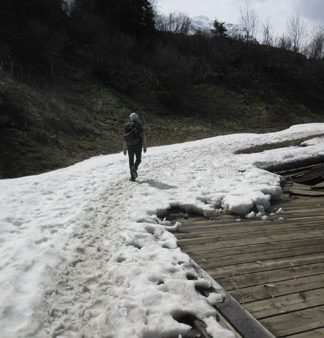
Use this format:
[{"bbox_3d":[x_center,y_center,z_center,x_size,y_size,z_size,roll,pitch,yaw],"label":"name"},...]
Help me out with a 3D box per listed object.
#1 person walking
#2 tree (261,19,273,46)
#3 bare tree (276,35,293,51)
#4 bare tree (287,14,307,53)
[{"bbox_3d":[-0.680,-0.559,9.057,0.566,1.750,0.550,1,7,8],"label":"person walking"},{"bbox_3d":[14.413,-18.632,48.000,1.421,3.482,1.421,2,7,17],"label":"tree"},{"bbox_3d":[16.732,-17.271,48.000,2.227,1.809,2.227,3,7,19],"label":"bare tree"},{"bbox_3d":[18.502,-18.465,48.000,2.306,4.638,2.306,3,7,21],"label":"bare tree"}]

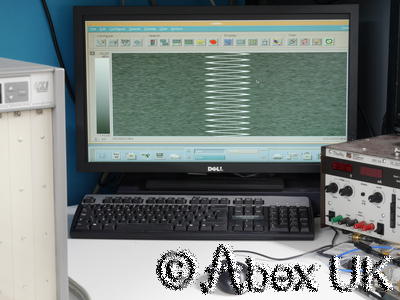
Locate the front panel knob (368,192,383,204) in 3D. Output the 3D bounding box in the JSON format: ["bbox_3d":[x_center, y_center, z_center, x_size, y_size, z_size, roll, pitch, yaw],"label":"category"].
[{"bbox_3d":[0.316,0.088,1.668,0.020,0.020,0.020,-12,16,-42],"label":"front panel knob"}]

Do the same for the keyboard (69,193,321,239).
[{"bbox_3d":[-0.012,0.130,1.788,0.455,0.030,0.165,0,16,3],"label":"keyboard"}]

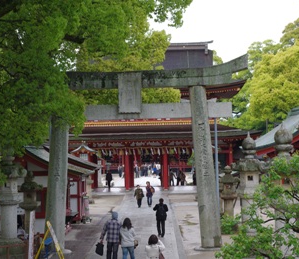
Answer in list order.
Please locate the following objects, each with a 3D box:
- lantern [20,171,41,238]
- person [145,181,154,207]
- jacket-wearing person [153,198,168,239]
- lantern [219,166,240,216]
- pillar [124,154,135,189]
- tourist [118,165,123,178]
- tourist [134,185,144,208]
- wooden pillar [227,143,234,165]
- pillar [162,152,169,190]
[{"bbox_3d":[-5.042,3.297,37.300,0.980,3.085,0.980,-1,-1,1],"label":"lantern"},{"bbox_3d":[0.052,4.254,57.800,0.560,1.696,0.420,-1,-1,1],"label":"person"},{"bbox_3d":[0.497,3.898,38.800,0.640,1.728,0.450,-1,-1,1],"label":"jacket-wearing person"},{"bbox_3d":[3.865,3.249,42.800,0.980,3.055,0.980,-1,-1,1],"label":"lantern"},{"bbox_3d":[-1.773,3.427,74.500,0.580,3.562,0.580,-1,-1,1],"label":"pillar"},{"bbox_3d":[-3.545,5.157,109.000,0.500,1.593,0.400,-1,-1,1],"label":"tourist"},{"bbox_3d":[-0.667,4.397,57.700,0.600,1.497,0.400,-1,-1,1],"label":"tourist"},{"bbox_3d":[7.108,3.056,76.500,0.430,3.858,0.430,-1,-1,1],"label":"wooden pillar"},{"bbox_3d":[1.376,3.419,74.500,0.490,3.546,0.490,-1,-1,1],"label":"pillar"}]

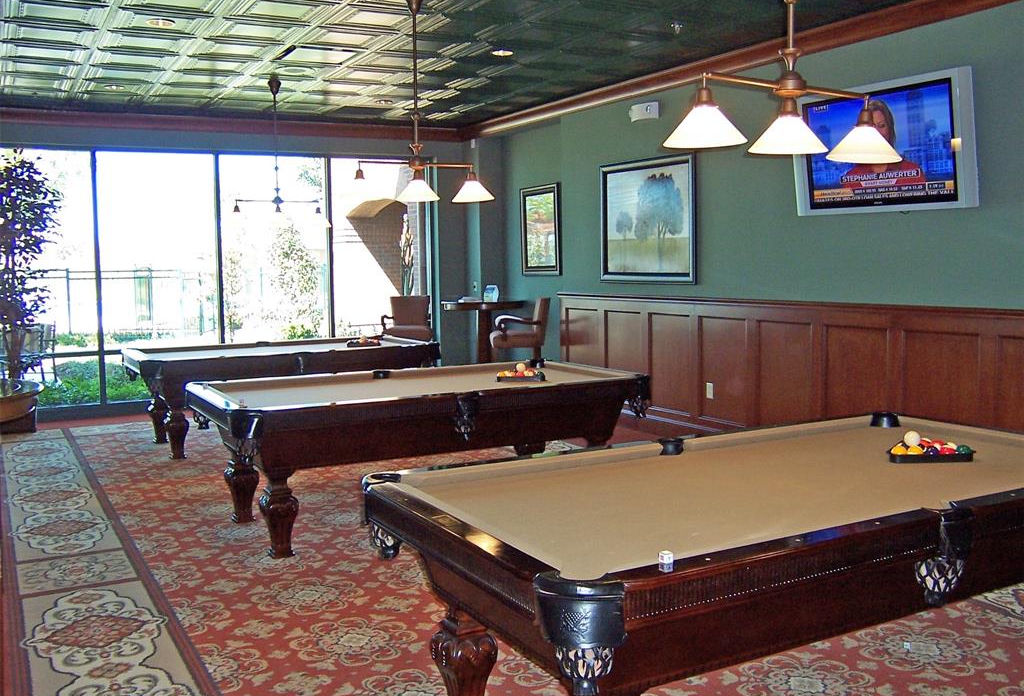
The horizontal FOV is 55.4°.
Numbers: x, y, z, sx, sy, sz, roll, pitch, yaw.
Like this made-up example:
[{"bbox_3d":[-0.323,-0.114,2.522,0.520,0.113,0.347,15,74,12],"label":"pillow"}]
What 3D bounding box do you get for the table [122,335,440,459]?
[{"bbox_3d":[-1.950,0.385,8.367,2.510,0.790,1.370,-4,6,-28],"label":"table"}]

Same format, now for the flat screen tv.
[{"bbox_3d":[2.178,-1.180,5.797,0.110,0.735,1.235,-13,10,-27],"label":"flat screen tv"}]

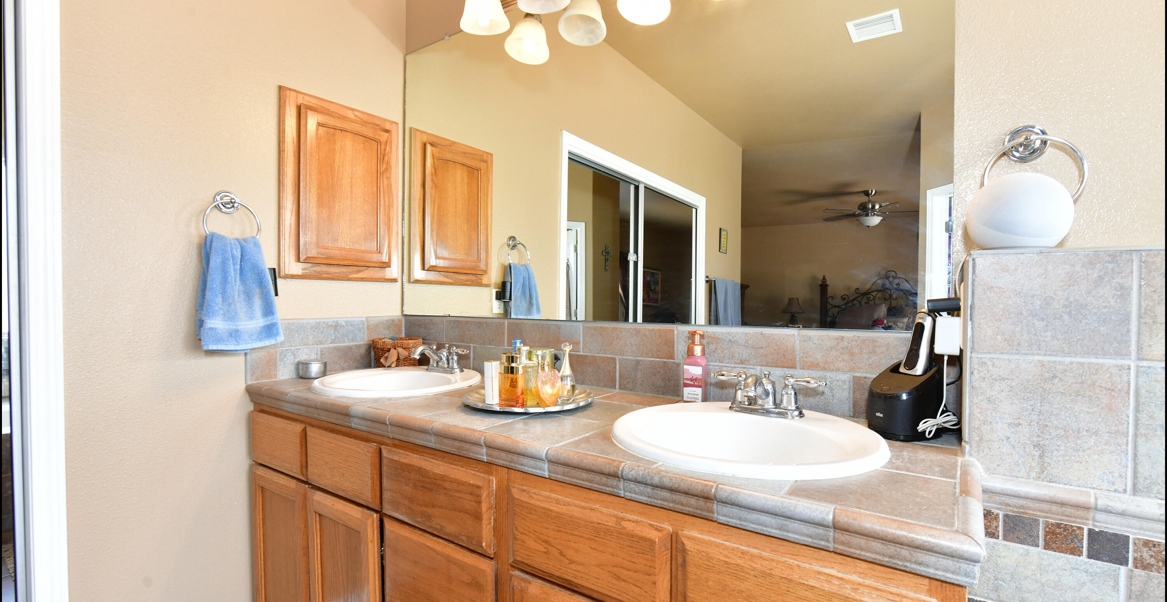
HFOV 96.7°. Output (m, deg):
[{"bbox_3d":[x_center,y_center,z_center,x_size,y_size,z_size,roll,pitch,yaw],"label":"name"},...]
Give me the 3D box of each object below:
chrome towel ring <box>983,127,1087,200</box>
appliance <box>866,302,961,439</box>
[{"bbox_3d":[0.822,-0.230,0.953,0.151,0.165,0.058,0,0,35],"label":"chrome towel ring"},{"bbox_3d":[0.645,0.141,1.030,0.146,0.245,0.114,0,0,-14],"label":"appliance"}]

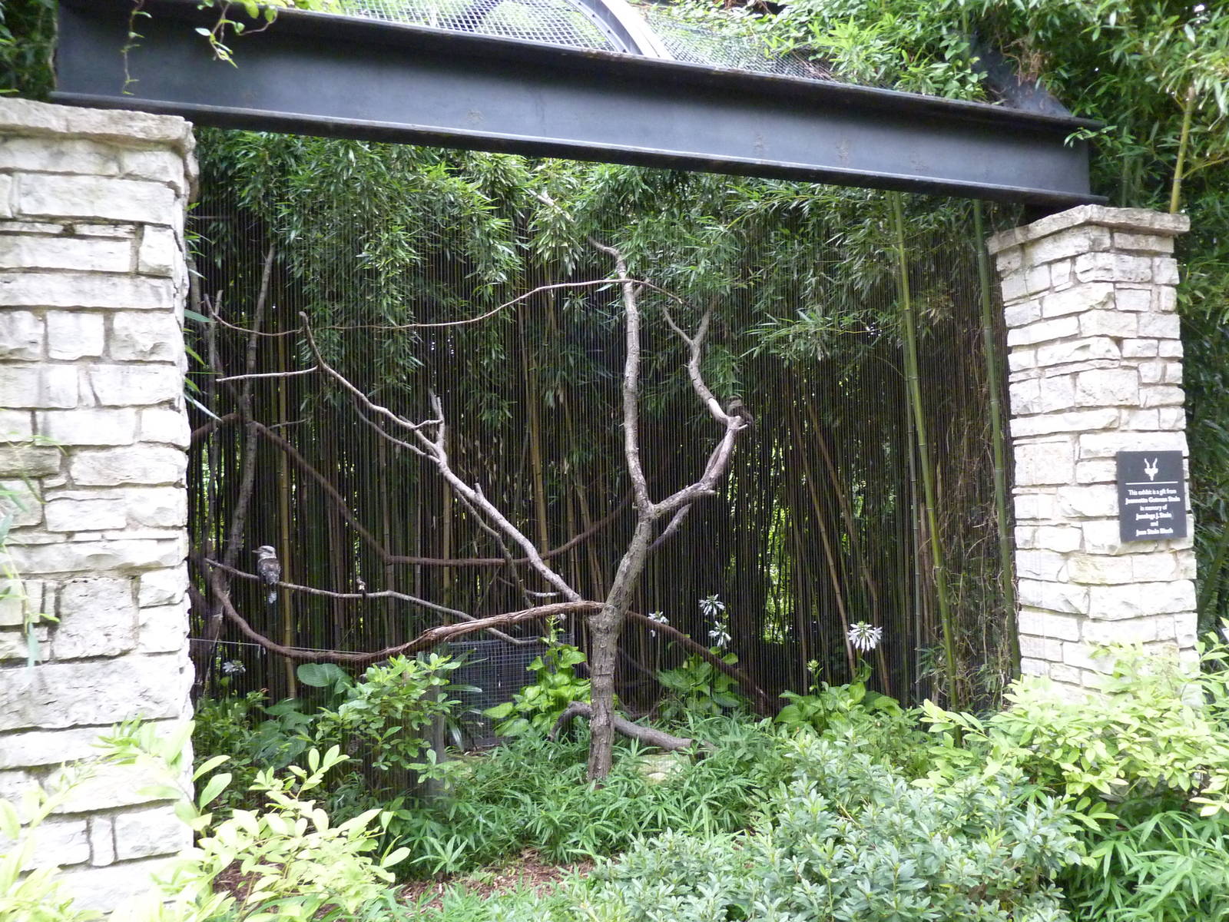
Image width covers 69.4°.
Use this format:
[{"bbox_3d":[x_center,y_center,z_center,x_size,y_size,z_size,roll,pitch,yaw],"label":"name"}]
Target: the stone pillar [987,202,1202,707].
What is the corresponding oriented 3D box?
[{"bbox_3d":[2.717,0.101,4.976,0.708,2.834,0.708,-1,-2,-19],"label":"stone pillar"}]

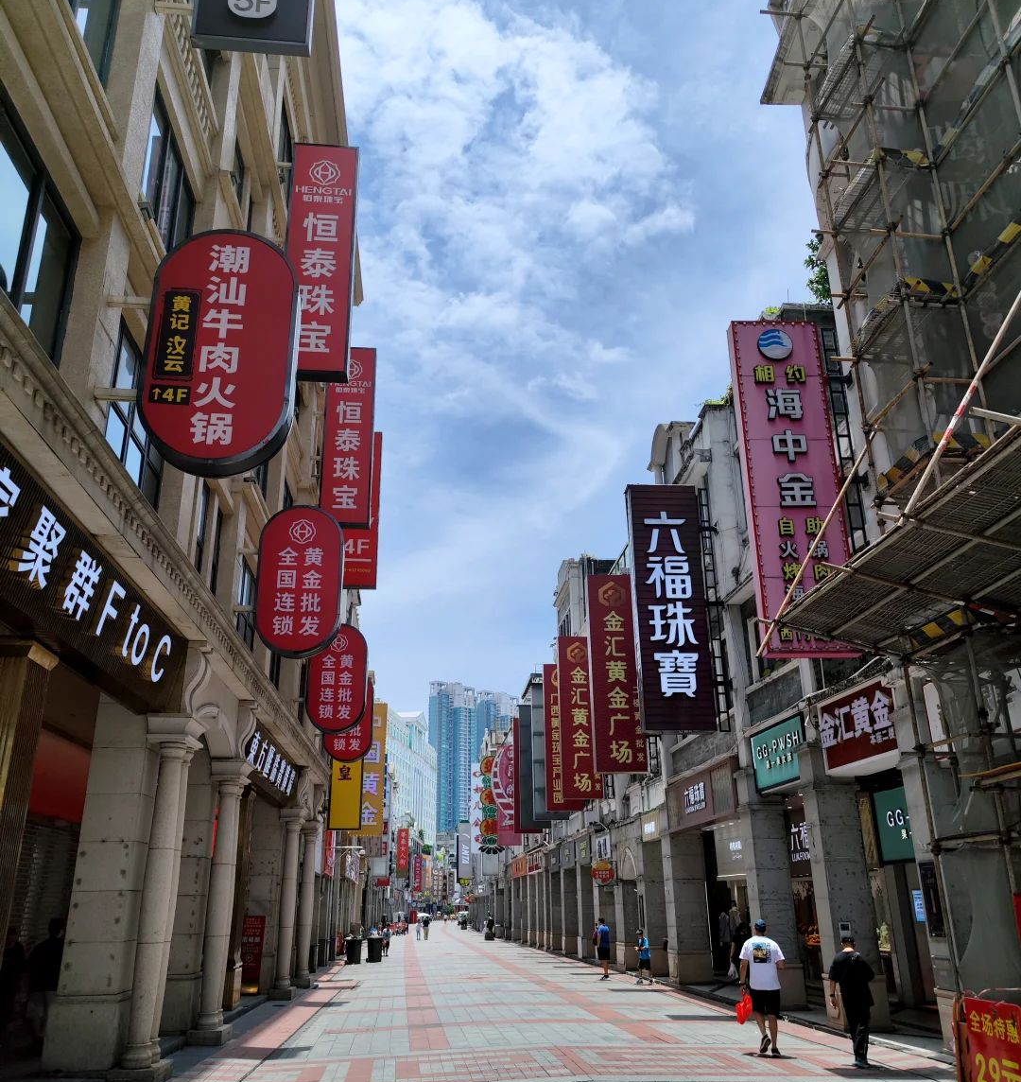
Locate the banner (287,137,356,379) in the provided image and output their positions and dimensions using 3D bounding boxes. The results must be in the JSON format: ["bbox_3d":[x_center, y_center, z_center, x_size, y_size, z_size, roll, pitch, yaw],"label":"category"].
[{"bbox_3d":[-4.257,-6.340,21.174,1.446,6.084,0.406,1,-22,-5],"label":"banner"}]

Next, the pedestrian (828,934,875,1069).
[{"bbox_3d":[4.555,6.104,12.572,0.580,1.600,0.380,-2,-21,3],"label":"pedestrian"}]

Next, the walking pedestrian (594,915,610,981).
[{"bbox_3d":[2.802,12.227,28.389,0.350,1.720,0.440,-16,-26,35],"label":"walking pedestrian"}]

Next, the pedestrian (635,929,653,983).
[{"bbox_3d":[3.762,11.793,26.892,0.477,1.416,0.436,10,-24,-26],"label":"pedestrian"}]

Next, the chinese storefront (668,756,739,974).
[{"bbox_3d":[5.209,8.212,22.851,1.269,5.075,6.902,1,-22,-5],"label":"chinese storefront"}]

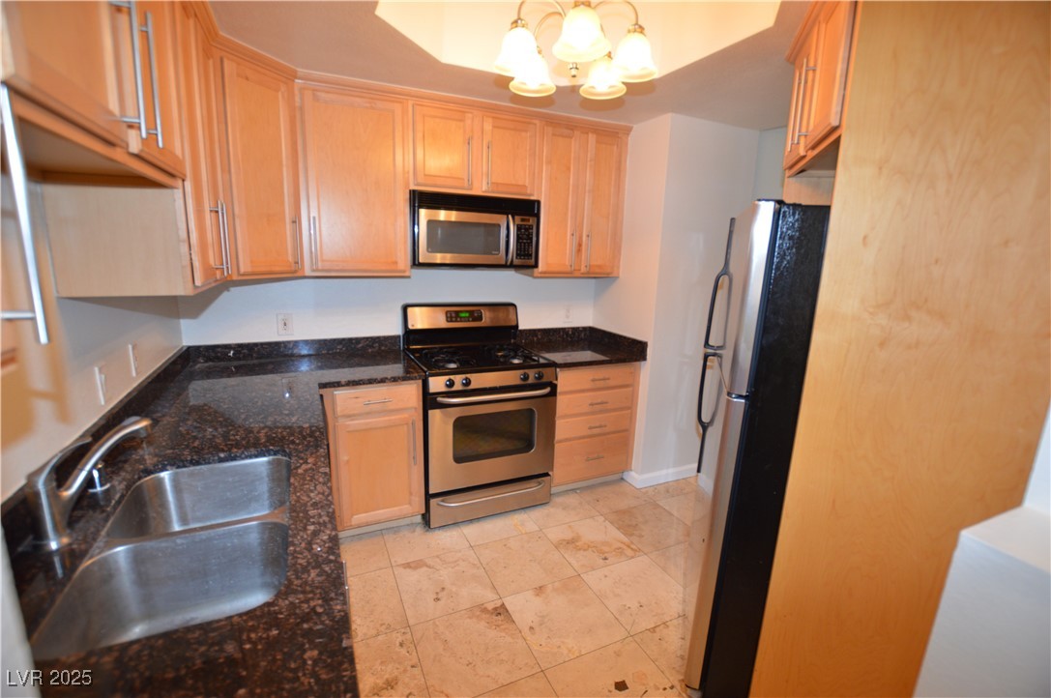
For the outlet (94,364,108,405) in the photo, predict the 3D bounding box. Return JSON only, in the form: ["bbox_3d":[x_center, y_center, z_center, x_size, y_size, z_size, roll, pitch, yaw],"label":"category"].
[{"bbox_3d":[-1.316,0.106,1.364,0.010,0.118,0.073,-4,13,-26],"label":"outlet"}]

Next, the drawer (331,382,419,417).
[{"bbox_3d":[-0.811,0.212,2.322,0.386,0.133,0.420,-4,14,-25],"label":"drawer"}]

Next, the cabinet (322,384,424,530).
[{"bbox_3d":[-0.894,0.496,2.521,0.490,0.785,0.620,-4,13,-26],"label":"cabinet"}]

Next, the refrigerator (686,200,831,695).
[{"bbox_3d":[1.047,0.381,1.632,0.770,1.700,0.750,6,13,19],"label":"refrigerator"}]

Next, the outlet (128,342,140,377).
[{"bbox_3d":[-1.448,0.035,1.624,0.008,0.118,0.073,-4,13,-26],"label":"outlet"}]

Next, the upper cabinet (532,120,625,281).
[{"bbox_3d":[0.310,-0.955,2.944,0.665,0.935,0.313,-4,14,-25],"label":"upper cabinet"}]

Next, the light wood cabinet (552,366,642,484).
[{"bbox_3d":[0.335,0.416,3.052,0.617,0.775,0.620,-4,14,-25],"label":"light wood cabinet"}]

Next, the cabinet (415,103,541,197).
[{"bbox_3d":[-0.331,-1.134,2.612,0.758,0.465,0.335,-4,13,-26],"label":"cabinet"}]

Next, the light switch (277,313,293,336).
[{"bbox_3d":[-1.370,-0.136,2.497,0.073,0.118,0.008,-4,13,-26],"label":"light switch"}]

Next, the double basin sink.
[{"bbox_3d":[-0.760,0.512,1.037,0.408,0.200,0.720,-4,14,-25],"label":"double basin sink"}]

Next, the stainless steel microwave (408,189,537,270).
[{"bbox_3d":[-0.332,-0.704,2.652,0.762,0.399,0.383,-4,14,-25],"label":"stainless steel microwave"}]

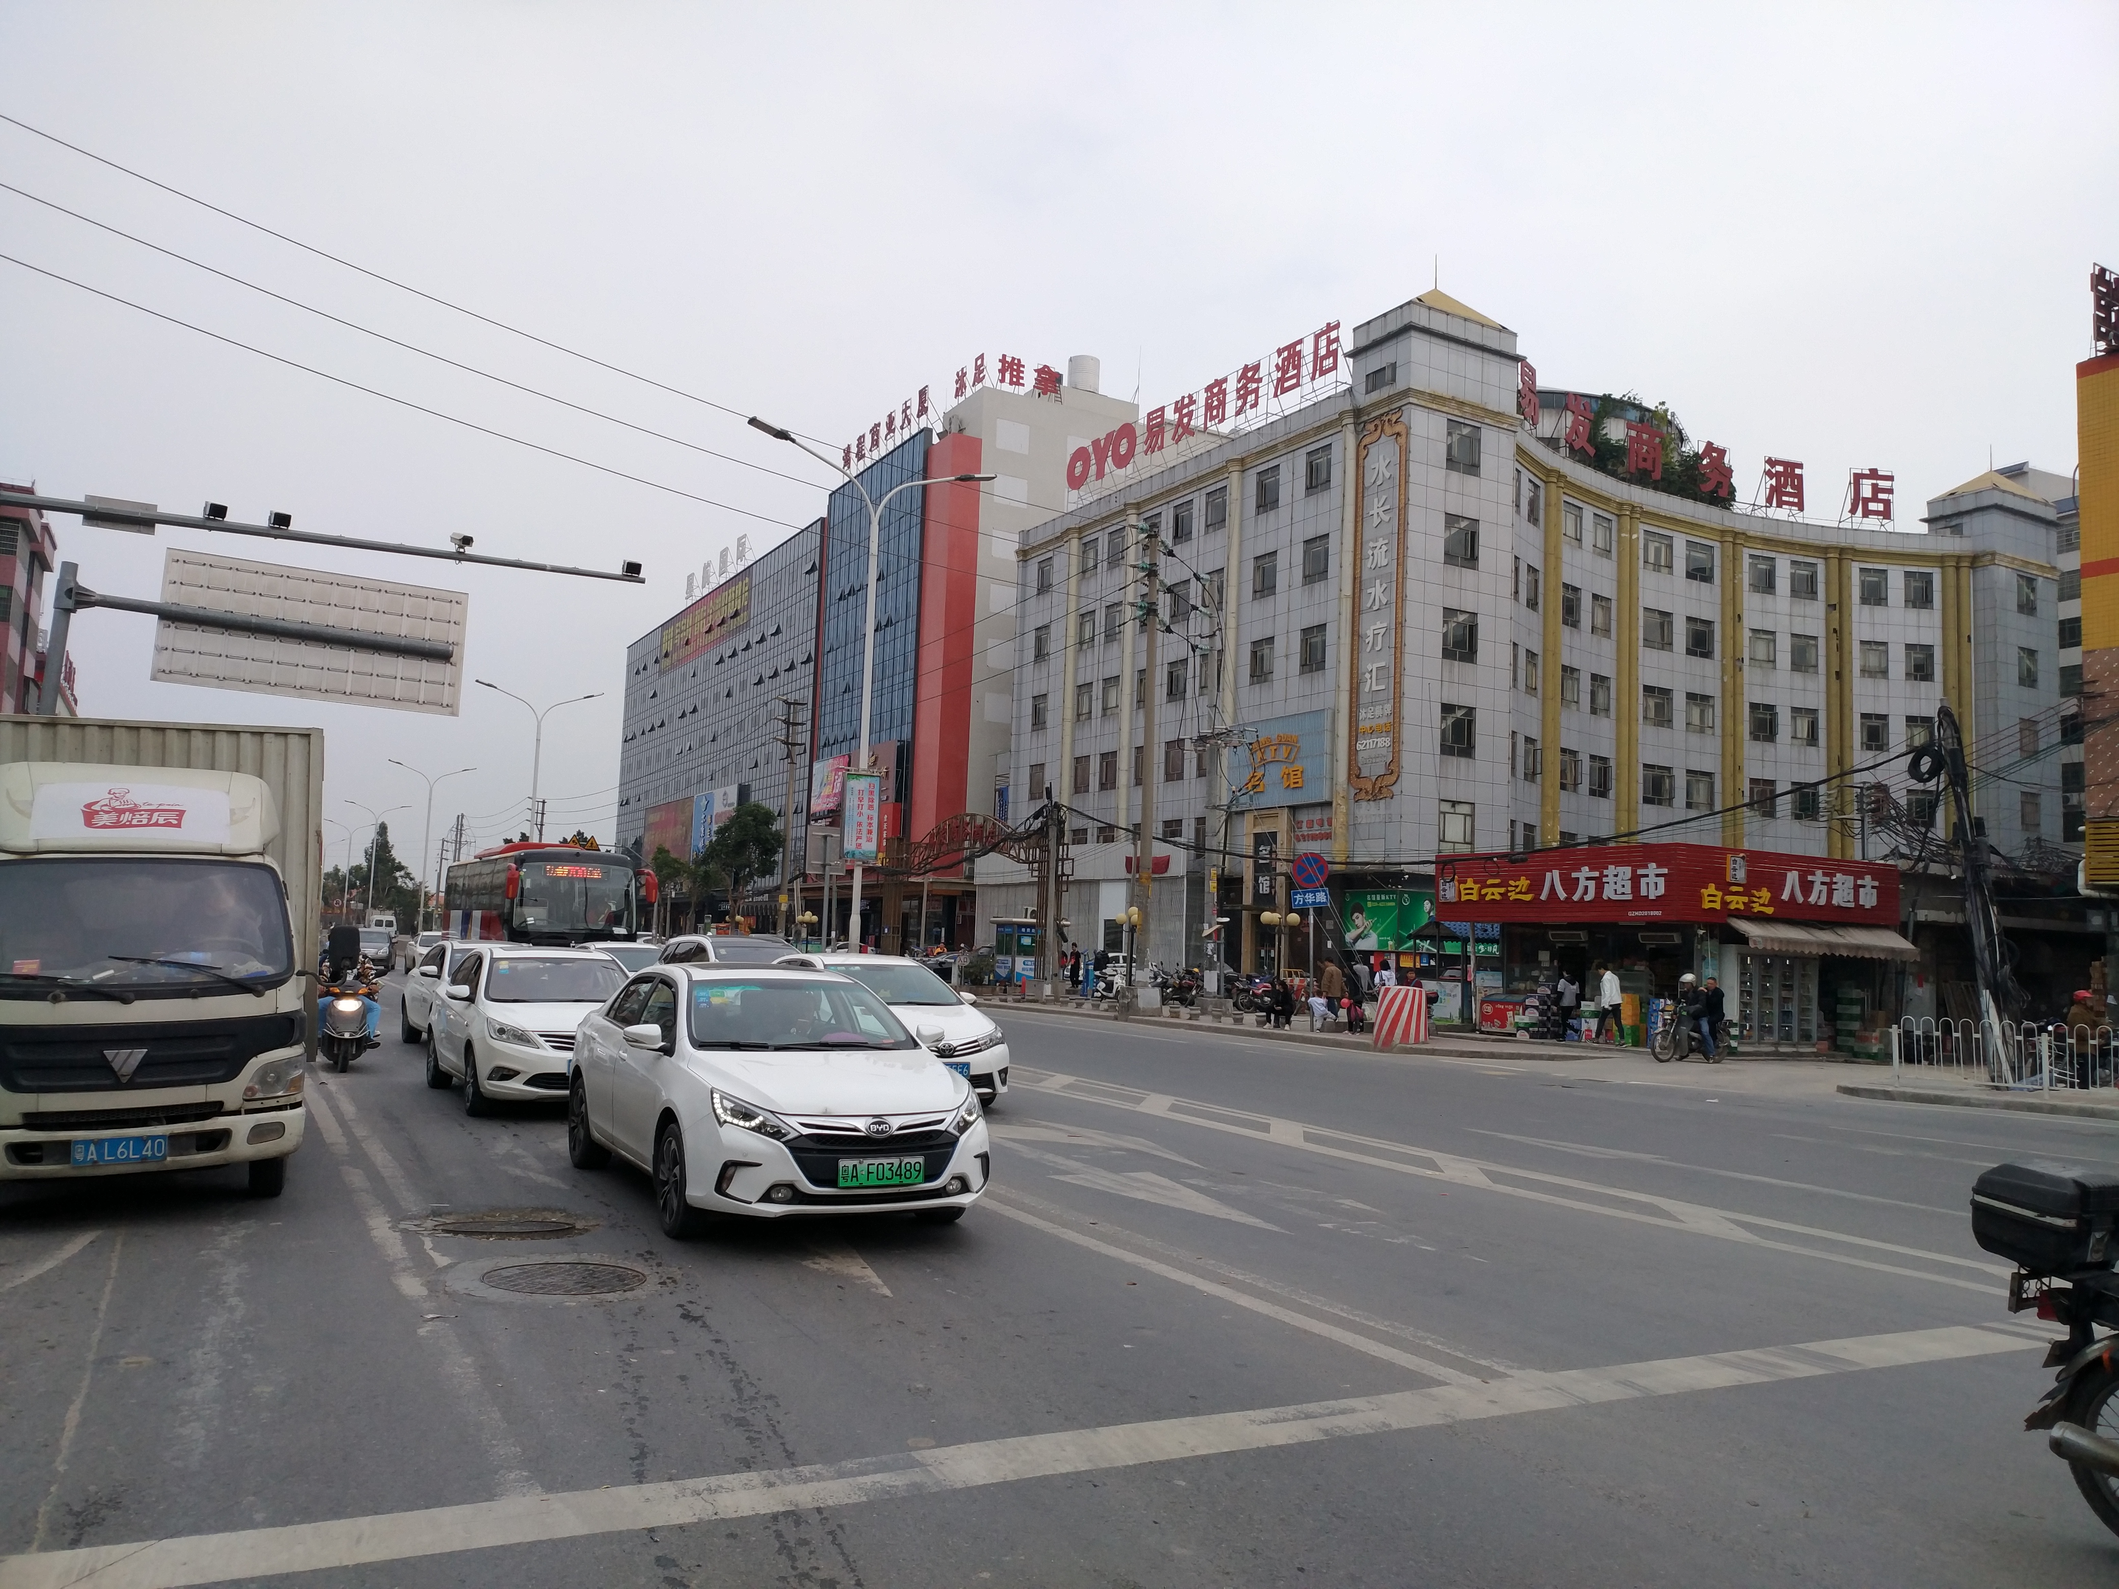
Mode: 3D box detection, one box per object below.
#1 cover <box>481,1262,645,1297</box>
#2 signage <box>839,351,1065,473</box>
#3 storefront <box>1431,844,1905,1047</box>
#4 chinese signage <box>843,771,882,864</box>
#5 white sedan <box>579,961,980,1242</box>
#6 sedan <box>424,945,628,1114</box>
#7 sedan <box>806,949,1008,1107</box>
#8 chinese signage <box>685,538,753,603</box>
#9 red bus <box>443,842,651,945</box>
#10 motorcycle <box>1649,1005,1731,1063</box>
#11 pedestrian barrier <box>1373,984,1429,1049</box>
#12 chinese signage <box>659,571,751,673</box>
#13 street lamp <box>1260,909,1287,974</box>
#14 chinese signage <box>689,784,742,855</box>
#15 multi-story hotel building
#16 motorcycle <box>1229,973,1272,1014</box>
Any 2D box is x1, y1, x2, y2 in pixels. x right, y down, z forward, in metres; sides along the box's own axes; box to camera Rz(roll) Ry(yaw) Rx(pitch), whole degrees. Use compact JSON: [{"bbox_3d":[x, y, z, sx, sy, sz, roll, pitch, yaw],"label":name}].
[{"bbox_3d":[-2.318,2.273,7.712,0.740,0.040,0.740,5,-6,-27],"label":"cover"},{"bbox_3d":[-8.505,-25.848,114.628,6.000,3.600,21.000,5,-6,-27],"label":"signage"},{"bbox_3d":[13.630,3.634,37.778,6.800,4.300,7.500,5,-6,-27],"label":"storefront"},{"bbox_3d":[-3.314,0.389,27.852,0.600,1.500,0.250,5,-6,-27],"label":"chinese signage"},{"bbox_3d":[-1.975,1.864,10.813,1.790,1.470,4.740,5,-6,-26],"label":"white sedan"},{"bbox_3d":[-5.014,2.269,16.318,1.820,1.490,4.620,5,-6,-27],"label":"sedan"},{"bbox_3d":[-2.129,2.495,17.834,1.780,1.480,4.620,5,-6,-27],"label":"sedan"},{"bbox_3d":[-31.716,-21.141,153.625,0.500,2.300,21.500,5,-6,-27],"label":"chinese signage"},{"bbox_3d":[-12.228,3.065,38.090,2.600,3.380,10.600,5,-6,-27],"label":"red bus"},{"bbox_3d":[11.964,4.561,31.352,1.920,1.070,0.720,4,-6,-20],"label":"motorcycle"},{"bbox_3d":[6.267,4.076,30.300,0.980,1.100,0.900,1,-5,12],"label":"pedestrian barrier"},{"bbox_3d":[-34.817,-16.191,160.627,0.400,5.200,34.000,5,-6,-27],"label":"chinese signage"},{"bbox_3d":[6.325,4.897,47.775,1.150,2.947,1.000,5,-6,-27],"label":"street lamp"},{"bbox_3d":[-30.727,2.724,147.281,0.350,6.200,15.300,5,-6,-27],"label":"chinese signage"},{"bbox_3d":[22.376,-2.851,78.129,40.500,25.500,29.500,5,-6,-27],"label":"multi-story hotel building"},{"bbox_3d":[5.729,5.794,47.485,1.950,1.070,0.750,5,-6,-27],"label":"motorcycle"}]

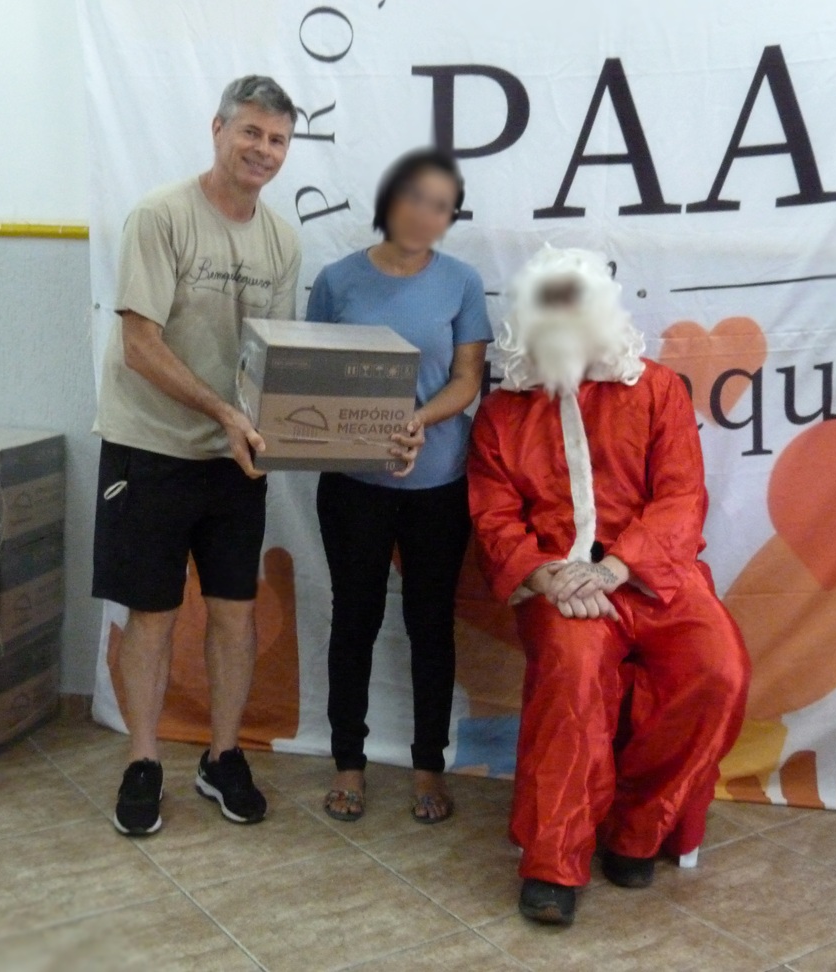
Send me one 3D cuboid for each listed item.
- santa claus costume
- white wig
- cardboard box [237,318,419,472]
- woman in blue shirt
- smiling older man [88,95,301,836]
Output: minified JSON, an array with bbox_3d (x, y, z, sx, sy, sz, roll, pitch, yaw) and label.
[{"bbox_3d":[0.414,0.171,2.838,0.595,1.400,0.700,3,9,2],"label":"santa claus costume"},{"bbox_3d":[0.350,-0.382,2.843,0.345,0.315,0.290,3,9,5],"label":"white wig"},{"bbox_3d":[-0.210,-0.203,2.786,0.349,0.281,0.218,0,21,-22],"label":"cardboard box"},{"bbox_3d":[-0.036,0.019,2.989,0.455,1.620,0.430,3,9,3],"label":"woman in blue shirt"},{"bbox_3d":[-0.518,-0.068,2.938,0.510,1.770,0.480,-1,9,-20],"label":"smiling older man"}]

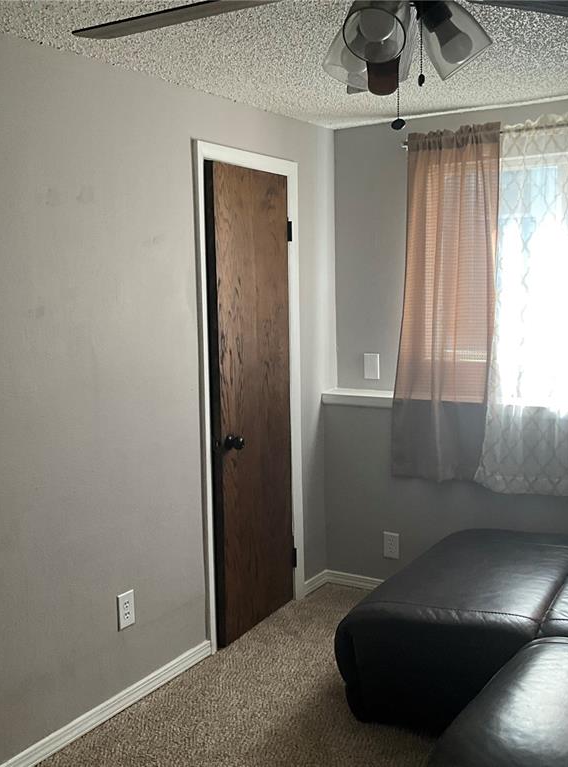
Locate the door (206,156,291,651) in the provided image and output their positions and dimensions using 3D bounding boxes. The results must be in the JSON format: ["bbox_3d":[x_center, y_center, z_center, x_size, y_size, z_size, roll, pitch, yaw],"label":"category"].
[{"bbox_3d":[-0.138,0.085,3.782,0.045,2.010,0.615,3,8,29],"label":"door"}]

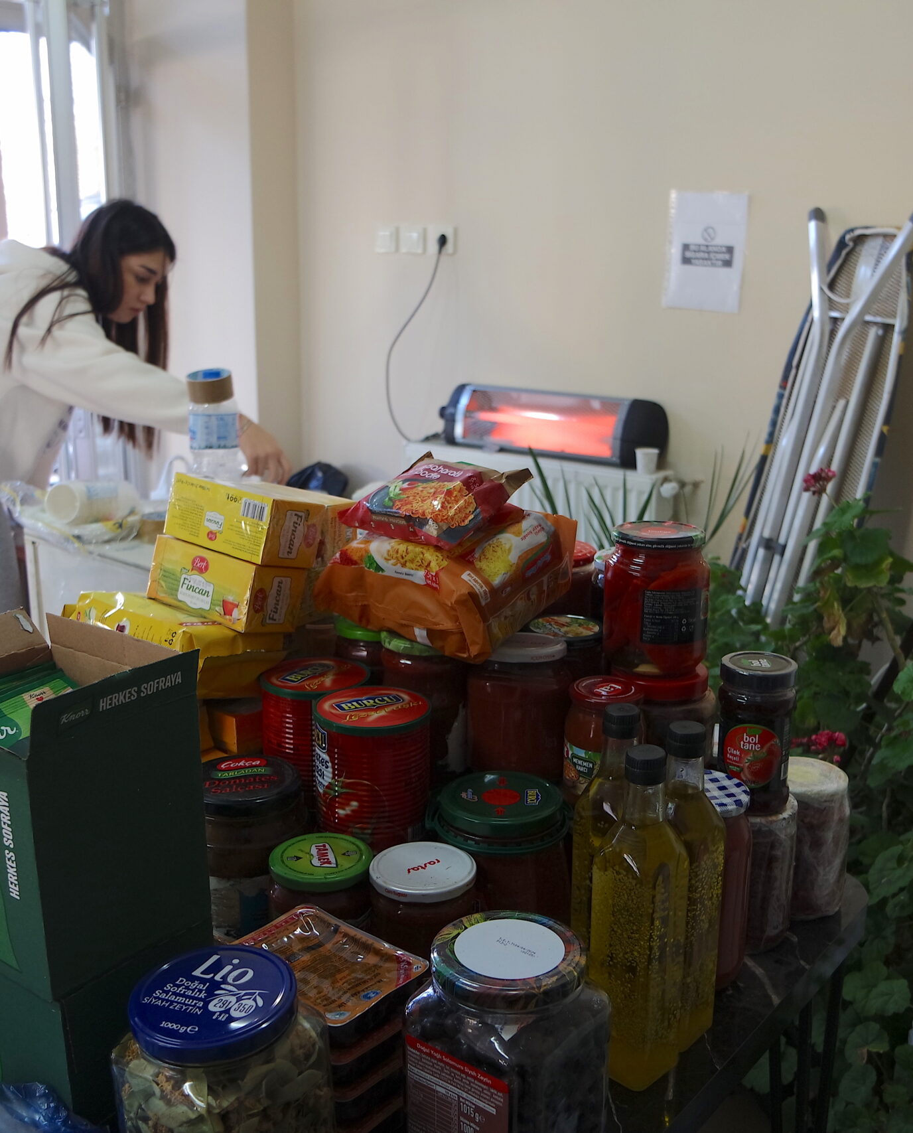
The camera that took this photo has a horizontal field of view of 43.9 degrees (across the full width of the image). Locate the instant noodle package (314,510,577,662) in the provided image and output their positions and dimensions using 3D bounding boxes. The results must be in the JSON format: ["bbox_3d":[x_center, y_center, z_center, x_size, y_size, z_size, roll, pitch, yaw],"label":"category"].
[{"bbox_3d":[-0.004,0.010,1.096,0.190,0.083,0.160,10,25,34],"label":"instant noodle package"}]

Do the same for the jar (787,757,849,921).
[{"bbox_3d":[0.348,0.269,1.115,0.073,0.138,0.073,1,14,0],"label":"jar"}]

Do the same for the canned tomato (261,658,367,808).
[{"bbox_3d":[-0.133,0.161,1.077,0.102,0.120,0.102,1,14,0],"label":"canned tomato"}]

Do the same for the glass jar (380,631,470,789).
[{"bbox_3d":[-0.031,0.131,1.106,0.089,0.145,0.089,1,14,0],"label":"glass jar"}]

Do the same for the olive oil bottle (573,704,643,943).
[{"bbox_3d":[0.134,0.246,0.953,0.058,0.268,0.058,-13,20,-43],"label":"olive oil bottle"}]

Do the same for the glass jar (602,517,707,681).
[{"bbox_3d":[0.190,0.032,1.075,0.099,0.129,0.099,1,14,0],"label":"glass jar"}]

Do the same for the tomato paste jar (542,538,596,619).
[{"bbox_3d":[0.107,0.062,1.264,0.093,0.165,0.093,1,14,0],"label":"tomato paste jar"}]

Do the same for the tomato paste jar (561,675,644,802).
[{"bbox_3d":[0.157,0.220,1.212,0.093,0.182,0.093,1,14,0],"label":"tomato paste jar"}]

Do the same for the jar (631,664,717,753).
[{"bbox_3d":[0.203,0.153,1.158,0.116,0.105,0.116,1,14,0],"label":"jar"}]

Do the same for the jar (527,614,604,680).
[{"bbox_3d":[0.136,0.165,1.423,0.100,0.186,0.100,1,14,0],"label":"jar"}]

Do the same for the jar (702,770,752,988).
[{"bbox_3d":[0.221,0.279,1.008,0.078,0.180,0.078,1,14,0],"label":"jar"}]

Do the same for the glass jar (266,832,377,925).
[{"bbox_3d":[-0.110,0.303,0.933,0.088,0.145,0.088,1,14,0],"label":"glass jar"}]

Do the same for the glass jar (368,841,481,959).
[{"bbox_3d":[-0.026,0.310,0.909,0.088,0.152,0.088,1,14,0],"label":"glass jar"}]

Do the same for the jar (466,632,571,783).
[{"bbox_3d":[0.069,0.187,1.295,0.113,0.203,0.113,1,14,0],"label":"jar"}]

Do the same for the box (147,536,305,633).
[{"bbox_3d":[-0.259,0.019,1.272,0.159,0.072,0.080,15,7,34],"label":"box"}]

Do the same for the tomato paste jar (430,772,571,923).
[{"bbox_3d":[0.037,0.284,0.979,0.121,0.180,0.121,1,14,0],"label":"tomato paste jar"}]

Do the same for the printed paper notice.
[{"bbox_3d":[0.658,-0.838,3.015,0.226,0.303,0.005,15,20,36],"label":"printed paper notice"}]

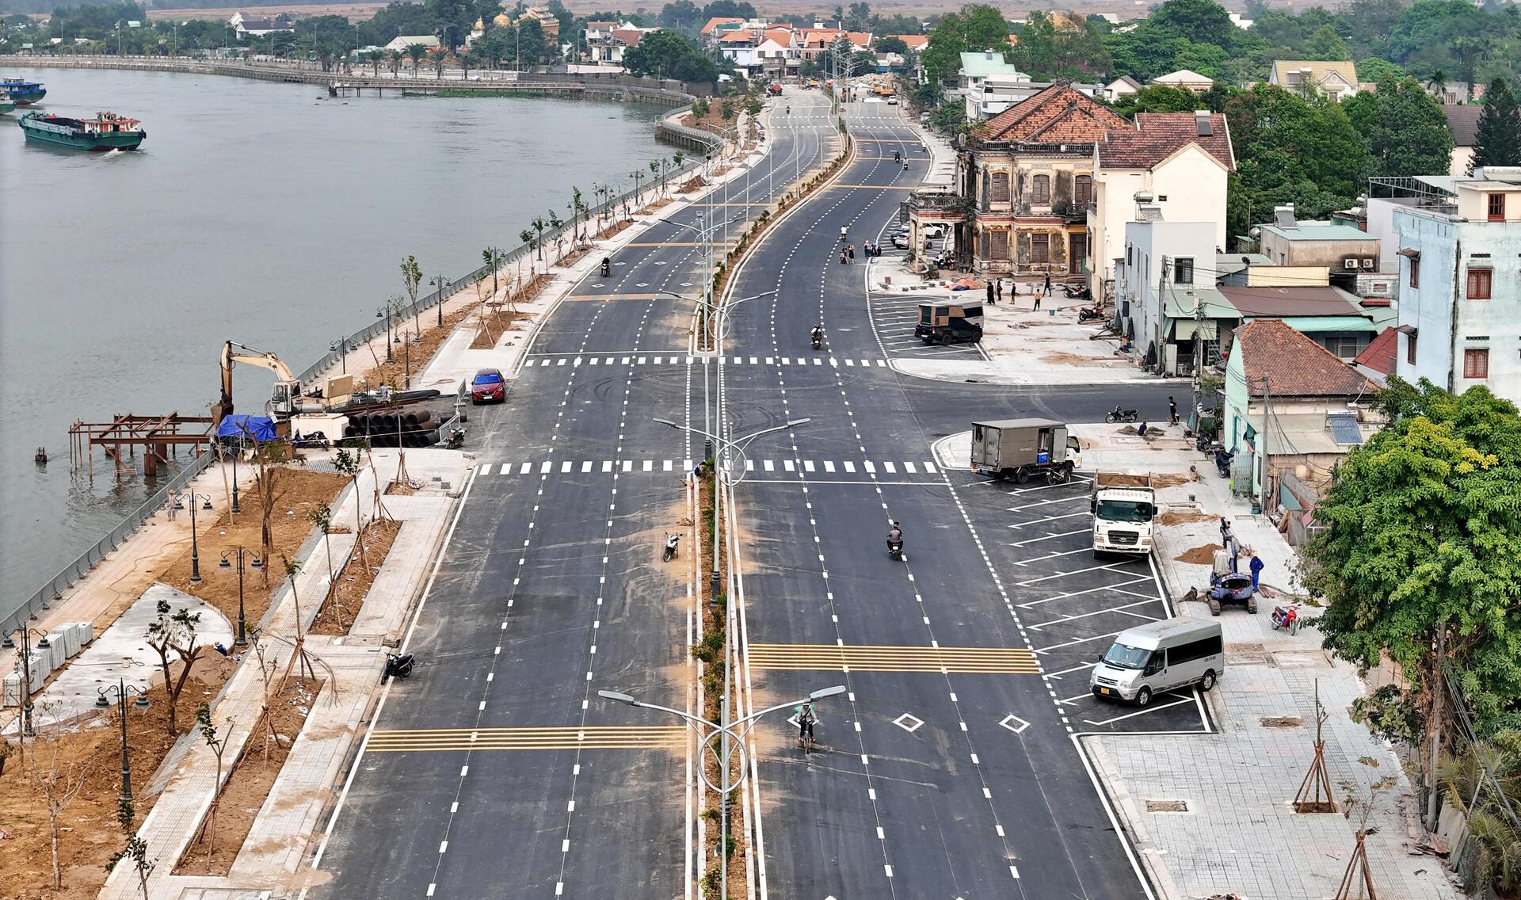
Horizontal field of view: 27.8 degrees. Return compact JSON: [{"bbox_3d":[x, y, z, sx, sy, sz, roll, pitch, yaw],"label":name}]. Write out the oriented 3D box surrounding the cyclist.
[{"bbox_3d":[1.591,9.528,105.271,0.680,1.555,1.650,0,9,-1],"label":"cyclist"}]

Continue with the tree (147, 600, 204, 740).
[{"bbox_3d":[-20.248,7.573,106.416,2.056,4.843,1.953,0,9,0],"label":"tree"}]

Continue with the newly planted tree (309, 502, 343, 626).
[{"bbox_3d":[-16.768,4.341,118.911,1.300,4.600,1.300,0,9,0],"label":"newly planted tree"}]

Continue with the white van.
[{"bbox_3d":[14.631,7.803,113.354,5.750,2.380,2.100,-9,13,-44],"label":"white van"}]

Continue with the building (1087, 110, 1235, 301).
[{"bbox_3d":[32.200,-19.795,249.299,11.200,14.800,11.800,0,9,0],"label":"building"}]

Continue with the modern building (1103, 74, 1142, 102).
[{"bbox_3d":[60.684,-58.794,515.000,5.500,8.300,10.000,2,9,9],"label":"modern building"}]

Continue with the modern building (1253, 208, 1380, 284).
[{"bbox_3d":[38.059,-11.939,210.638,6.300,6.800,10.500,0,9,-2],"label":"modern building"}]

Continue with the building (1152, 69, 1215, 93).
[{"bbox_3d":[74.852,-63.588,545.000,10.200,8.000,10.000,1,9,6],"label":"building"}]

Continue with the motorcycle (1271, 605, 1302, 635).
[{"bbox_3d":[19.983,6.422,117.131,0.680,1.070,1.880,-5,10,-27],"label":"motorcycle"}]

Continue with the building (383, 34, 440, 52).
[{"bbox_3d":[-90.712,-104.002,800.000,9.300,7.300,11.500,8,12,41],"label":"building"}]

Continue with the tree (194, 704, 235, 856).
[{"bbox_3d":[-16.466,9.864,92.253,1.390,4.774,1.320,0,9,0],"label":"tree"}]

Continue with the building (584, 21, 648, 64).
[{"bbox_3d":[-36.848,-103.417,785.000,15.500,10.800,12.000,-1,9,-6],"label":"building"}]

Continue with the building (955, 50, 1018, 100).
[{"bbox_3d":[37.031,-58.078,501.113,9.500,13.200,11.000,0,9,-3],"label":"building"}]

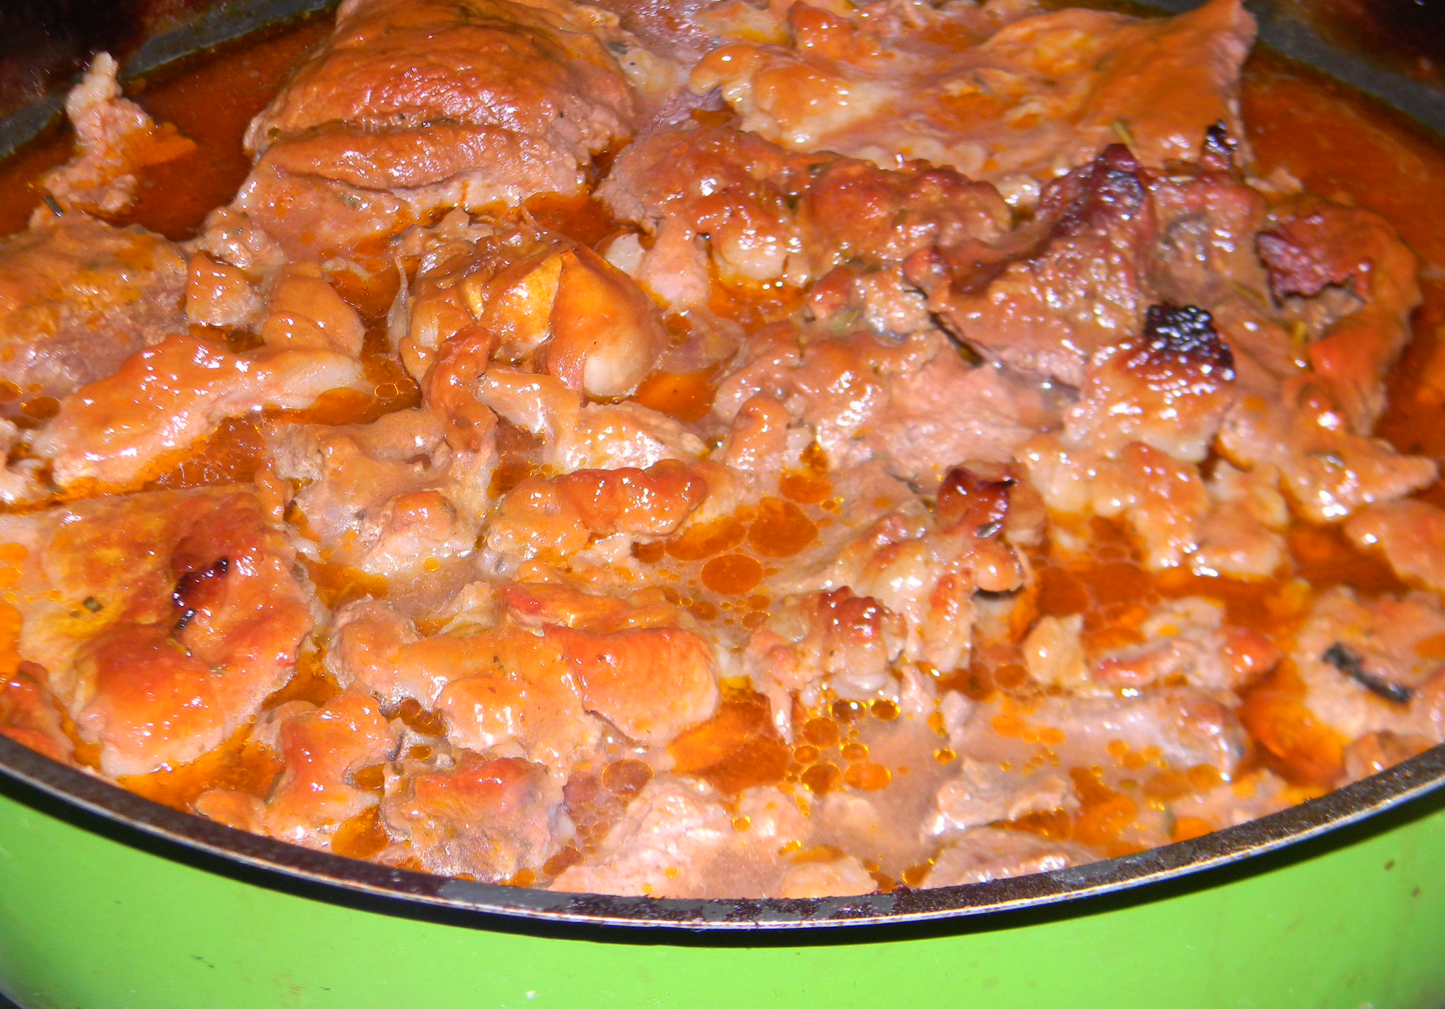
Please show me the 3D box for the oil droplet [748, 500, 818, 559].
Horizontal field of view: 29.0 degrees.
[{"bbox_3d":[0.009,0.003,0.400,0.010,0.002,0.012,0,40,0],"label":"oil droplet"}]

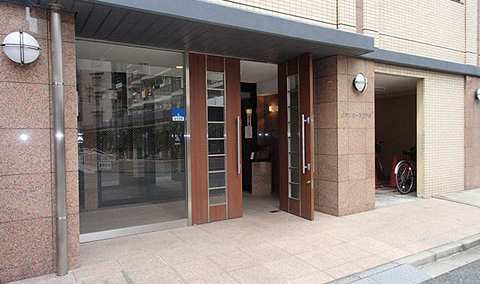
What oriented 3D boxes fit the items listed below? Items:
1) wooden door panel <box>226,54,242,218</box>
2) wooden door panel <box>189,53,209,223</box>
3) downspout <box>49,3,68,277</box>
[{"bbox_3d":[-0.092,-0.042,5.101,0.254,2.330,0.045,-1,1,-31],"label":"wooden door panel"},{"bbox_3d":[-0.575,-0.032,4.806,0.243,2.336,0.045,-1,1,-31],"label":"wooden door panel"},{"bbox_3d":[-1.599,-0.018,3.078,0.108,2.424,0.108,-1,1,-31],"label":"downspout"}]

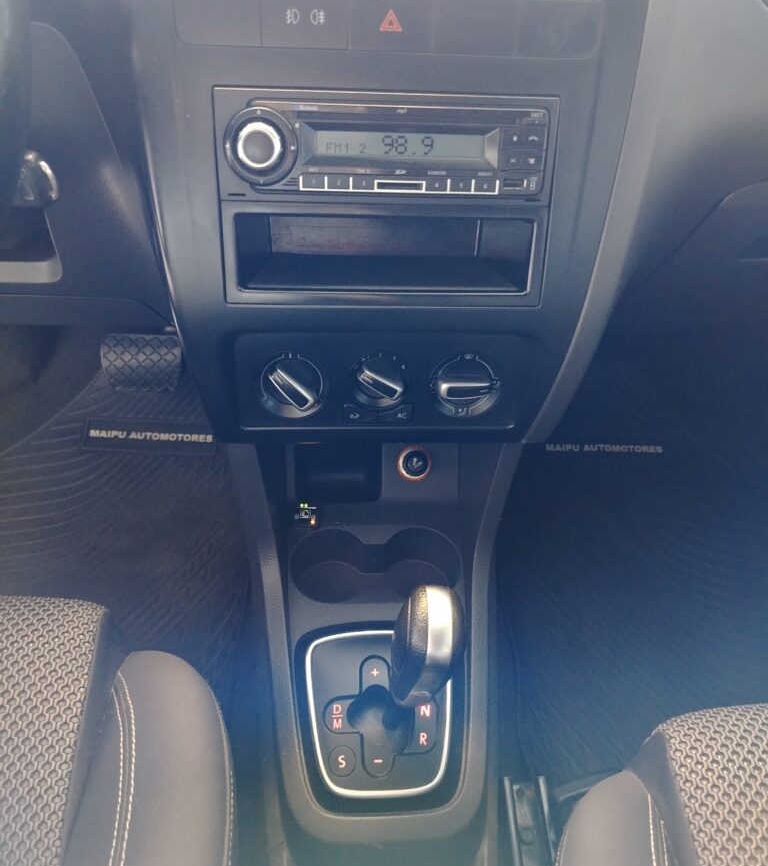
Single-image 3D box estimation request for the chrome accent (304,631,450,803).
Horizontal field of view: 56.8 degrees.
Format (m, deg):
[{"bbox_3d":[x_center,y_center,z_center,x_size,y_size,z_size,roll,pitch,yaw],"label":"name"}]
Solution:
[{"bbox_3d":[-0.004,0.202,0.522,0.110,0.022,0.122,0,52,-4],"label":"chrome accent"}]

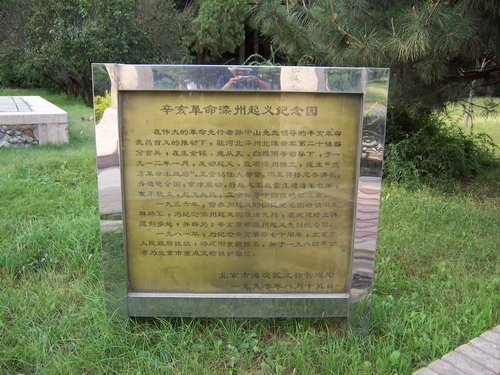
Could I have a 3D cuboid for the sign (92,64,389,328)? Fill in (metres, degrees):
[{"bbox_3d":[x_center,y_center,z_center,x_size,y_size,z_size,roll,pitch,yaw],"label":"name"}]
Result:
[{"bbox_3d":[-0.054,0.095,2.673,1.526,1.498,0.130,1,13,-1],"label":"sign"}]

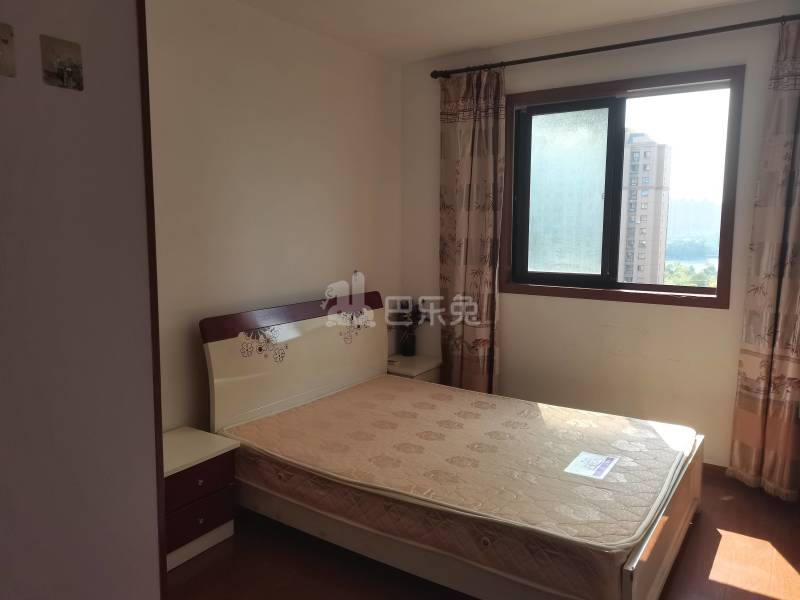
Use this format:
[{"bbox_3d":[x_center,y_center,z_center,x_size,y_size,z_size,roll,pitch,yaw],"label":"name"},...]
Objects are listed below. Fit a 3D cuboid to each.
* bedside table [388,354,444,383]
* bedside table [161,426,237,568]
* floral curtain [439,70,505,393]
[{"bbox_3d":[0.080,0.711,4.564,0.406,0.447,0.466,5,8,33],"label":"bedside table"},{"bbox_3d":[-1.055,0.910,2.803,0.406,0.448,0.466,5,8,33],"label":"bedside table"},{"bbox_3d":[0.498,-0.325,4.366,0.460,2.570,0.155,5,8,34],"label":"floral curtain"}]

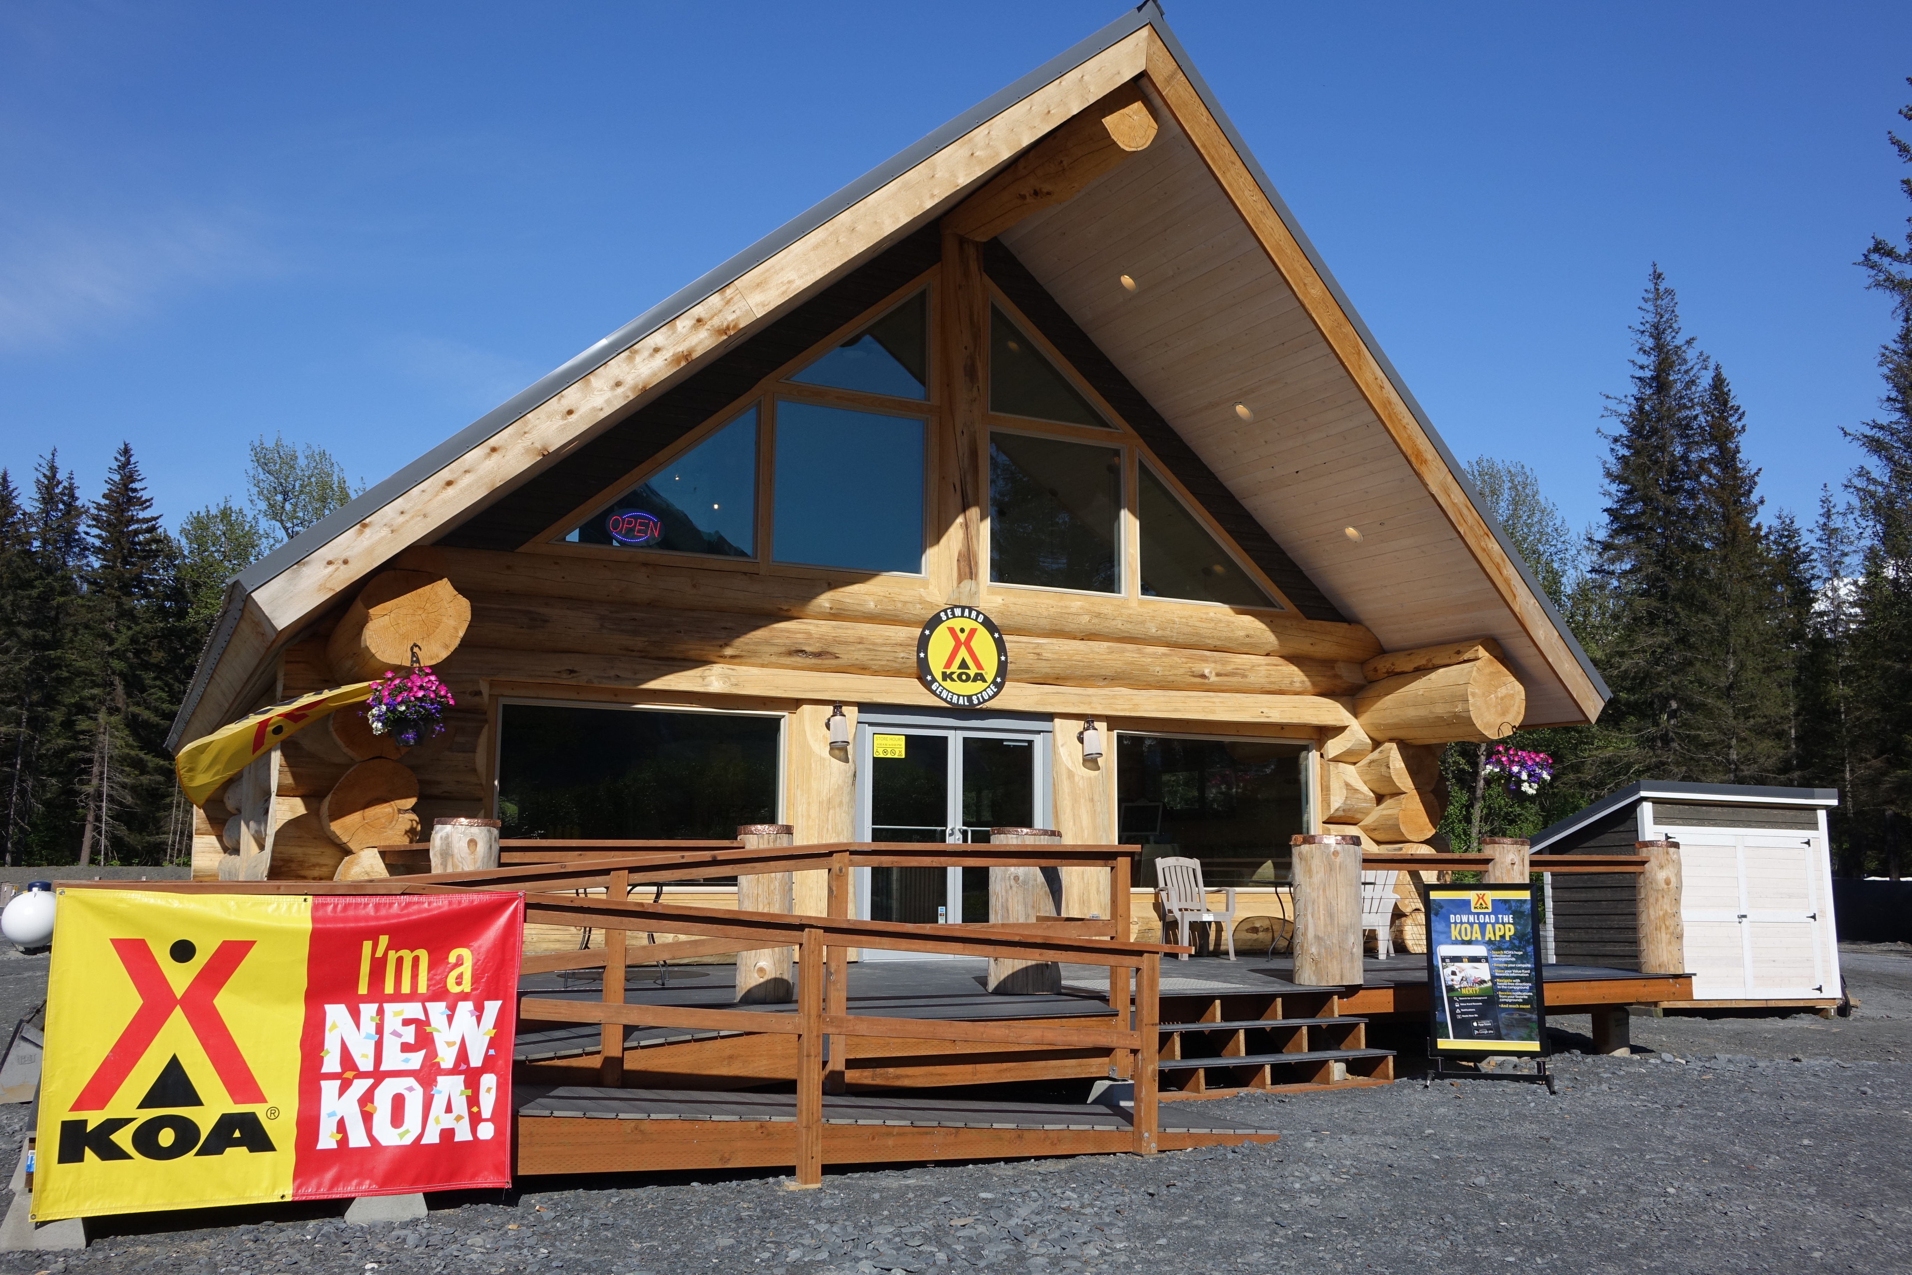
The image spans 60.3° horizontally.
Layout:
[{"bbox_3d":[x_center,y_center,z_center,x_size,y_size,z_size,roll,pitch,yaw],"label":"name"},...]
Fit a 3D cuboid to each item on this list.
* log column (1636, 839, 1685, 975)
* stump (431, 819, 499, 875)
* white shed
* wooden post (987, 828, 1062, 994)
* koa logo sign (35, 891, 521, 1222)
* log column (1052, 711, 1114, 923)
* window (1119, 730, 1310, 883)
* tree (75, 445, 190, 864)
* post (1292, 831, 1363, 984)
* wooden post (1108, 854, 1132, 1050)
[{"bbox_3d":[6.014,2.301,14.057,0.350,1.109,0.350,4,-9,-26],"label":"log column"},{"bbox_3d":[-2.900,1.627,9.704,0.390,1.103,0.390,4,-9,-26],"label":"stump"},{"bbox_3d":[7.463,2.686,16.771,2.620,2.280,1.680,4,-9,-23],"label":"white shed"},{"bbox_3d":[0.480,1.889,11.430,0.485,1.112,0.485,0,-8,0],"label":"wooden post"},{"bbox_3d":[-2.637,1.632,6.579,1.750,1.210,0.050,4,-9,-26],"label":"koa logo sign"},{"bbox_3d":[1.230,1.954,16.144,0.560,2.319,0.540,0,-8,0],"label":"log column"},{"bbox_3d":[2.637,1.777,16.653,2.380,1.540,0.090,4,-9,-26],"label":"window"},{"bbox_3d":[-28.482,0.823,55.498,4.300,15.041,4.300,4,-9,-27],"label":"tree"},{"bbox_3d":[2.824,2.065,12.518,0.510,1.102,0.510,0,-8,0],"label":"post"},{"bbox_3d":[0.979,1.939,9.785,0.092,1.281,0.092,4,-9,-26],"label":"wooden post"}]

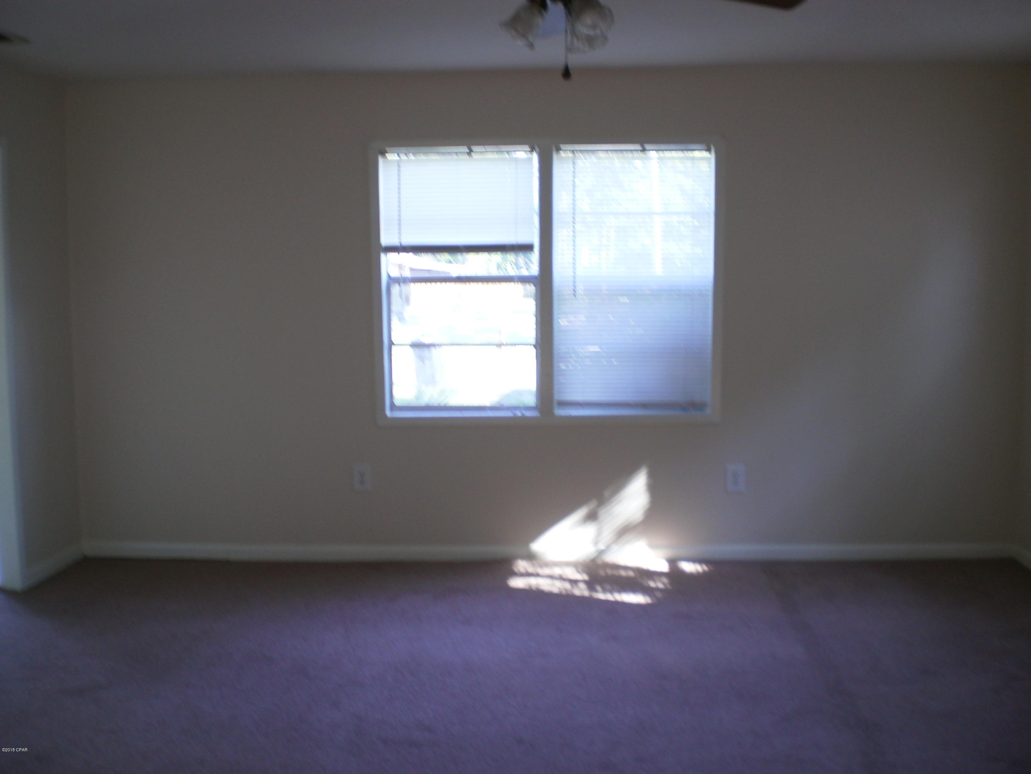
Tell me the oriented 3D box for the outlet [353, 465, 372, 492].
[{"bbox_3d":[-0.763,0.456,5.358,0.080,0.122,0.012,0,5,2],"label":"outlet"}]

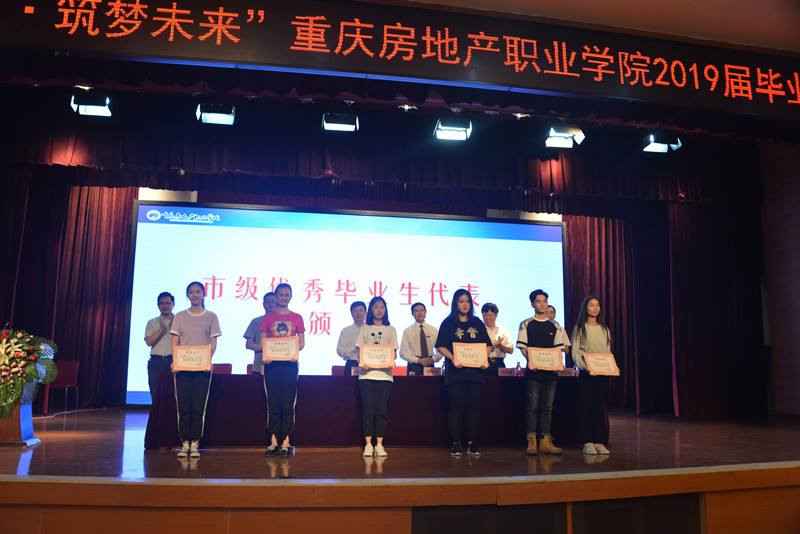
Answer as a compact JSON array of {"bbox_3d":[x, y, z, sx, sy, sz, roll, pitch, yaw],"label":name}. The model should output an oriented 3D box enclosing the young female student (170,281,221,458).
[{"bbox_3d":[-2.017,0.991,6.177,0.460,1.696,0.340,2,-7,-10],"label":"young female student"}]

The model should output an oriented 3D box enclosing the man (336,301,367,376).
[{"bbox_3d":[-0.530,1.250,7.710,0.520,1.640,0.360,1,-7,-7],"label":"man"}]

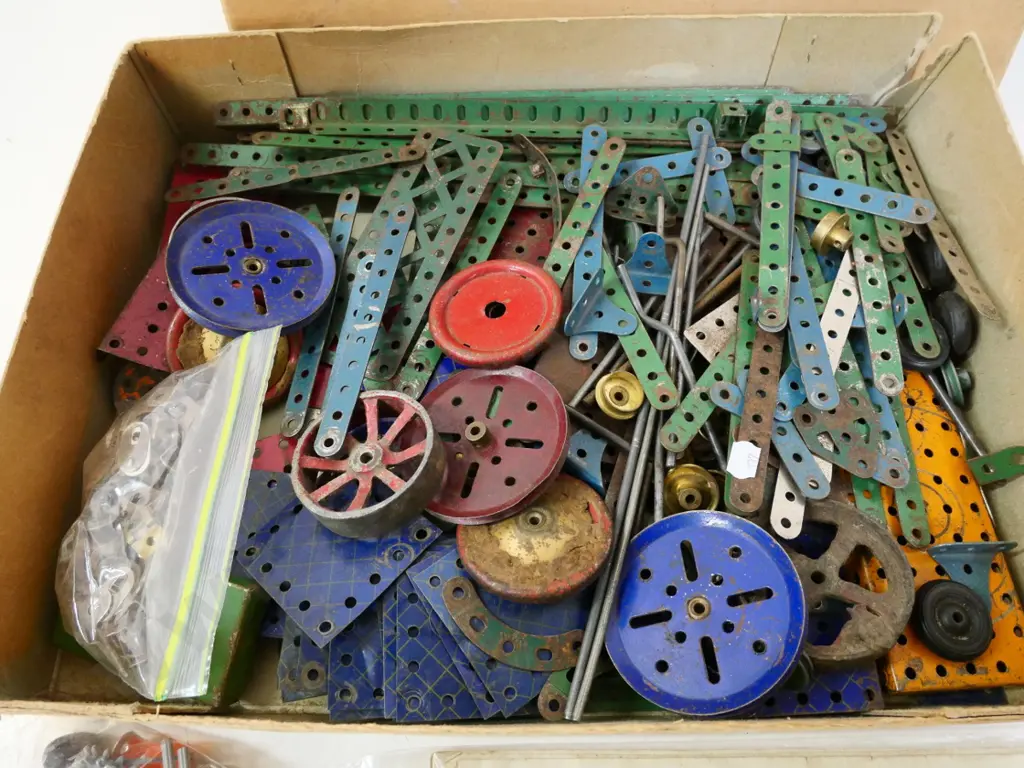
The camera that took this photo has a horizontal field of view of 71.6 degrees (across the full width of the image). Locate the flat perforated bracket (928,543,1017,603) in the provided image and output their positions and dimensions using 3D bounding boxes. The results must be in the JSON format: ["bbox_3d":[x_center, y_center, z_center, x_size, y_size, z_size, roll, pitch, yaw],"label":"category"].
[{"bbox_3d":[0.182,0.076,0.283,0.038,0.013,0.025,-2,56,-3],"label":"flat perforated bracket"}]

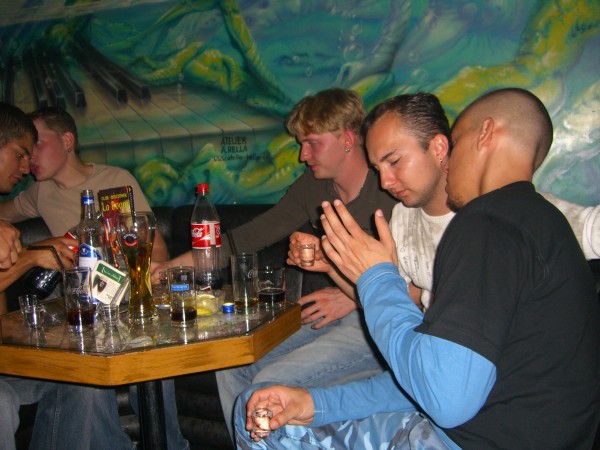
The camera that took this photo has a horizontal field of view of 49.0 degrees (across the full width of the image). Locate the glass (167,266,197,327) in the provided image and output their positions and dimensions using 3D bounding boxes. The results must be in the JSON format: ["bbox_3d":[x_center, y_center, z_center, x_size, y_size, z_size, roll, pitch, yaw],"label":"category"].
[{"bbox_3d":[-0.250,0.153,1.420,0.060,0.116,0.060,-1,5,0],"label":"glass"}]

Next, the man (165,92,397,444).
[{"bbox_3d":[0.035,0.240,1.825,0.680,1.250,0.660,-6,6,-43],"label":"man"}]

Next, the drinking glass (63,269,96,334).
[{"bbox_3d":[-0.466,0.156,1.395,0.061,0.124,0.061,-1,5,0],"label":"drinking glass"}]

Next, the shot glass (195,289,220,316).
[{"bbox_3d":[-0.214,0.179,1.510,0.055,0.048,0.055,-1,5,0],"label":"shot glass"}]

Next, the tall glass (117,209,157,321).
[{"bbox_3d":[-0.358,0.091,1.481,0.089,0.236,0.089,-1,5,0],"label":"tall glass"}]

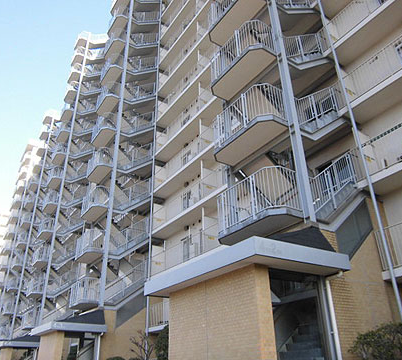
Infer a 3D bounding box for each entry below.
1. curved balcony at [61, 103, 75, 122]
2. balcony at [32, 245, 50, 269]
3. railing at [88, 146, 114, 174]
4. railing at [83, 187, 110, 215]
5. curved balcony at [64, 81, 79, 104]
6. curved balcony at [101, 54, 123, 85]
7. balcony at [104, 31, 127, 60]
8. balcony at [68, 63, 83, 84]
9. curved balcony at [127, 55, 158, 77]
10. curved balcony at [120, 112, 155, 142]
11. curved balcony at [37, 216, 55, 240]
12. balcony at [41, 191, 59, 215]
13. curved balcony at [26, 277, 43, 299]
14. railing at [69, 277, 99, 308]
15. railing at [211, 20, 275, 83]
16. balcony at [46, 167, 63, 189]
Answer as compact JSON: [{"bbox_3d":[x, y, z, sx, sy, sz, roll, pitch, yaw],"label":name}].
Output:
[{"bbox_3d":[-14.338,-7.297,38.930,0.874,1.312,2.448,16,-33,-30],"label":"curved balcony"},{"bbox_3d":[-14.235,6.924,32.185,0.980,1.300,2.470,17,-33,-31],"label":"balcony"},{"bbox_3d":[-6.644,-1.000,23.866,0.921,1.222,2.540,17,-33,-30],"label":"railing"},{"bbox_3d":[-6.466,1.399,22.105,0.930,1.180,2.470,17,-33,-31],"label":"railing"},{"bbox_3d":[-14.403,-9.642,40.161,0.874,1.312,2.448,16,-33,-30],"label":"curved balcony"},{"bbox_3d":[-6.526,-7.948,26.538,0.874,1.312,2.448,16,-33,-30],"label":"curved balcony"},{"bbox_3d":[-6.591,-10.294,27.769,0.874,1.312,2.448,16,-33,-30],"label":"balcony"},{"bbox_3d":[-14.756,-12.338,42.514,0.974,1.277,2.496,17,-33,-31],"label":"balcony"},{"bbox_3d":[-4.808,-8.447,27.941,2.700,2.500,1.100,17,-33,-31],"label":"curved balcony"},{"bbox_3d":[-4.410,-3.706,24.793,2.385,2.836,1.007,16,-33,-30],"label":"curved balcony"},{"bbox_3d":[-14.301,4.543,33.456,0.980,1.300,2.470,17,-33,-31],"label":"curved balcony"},{"bbox_3d":[-14.341,2.179,34.713,0.974,1.277,2.496,17,-33,-31],"label":"balcony"},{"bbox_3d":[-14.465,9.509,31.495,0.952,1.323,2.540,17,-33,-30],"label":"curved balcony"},{"bbox_3d":[-6.461,6.292,20.012,0.921,1.222,2.540,17,-33,-30],"label":"railing"},{"bbox_3d":[1.257,-4.055,12.158,0.930,1.180,2.470,17,-33,-31],"label":"railing"},{"bbox_3d":[-14.410,-0.241,36.013,0.974,1.277,2.496,17,-33,-31],"label":"balcony"}]

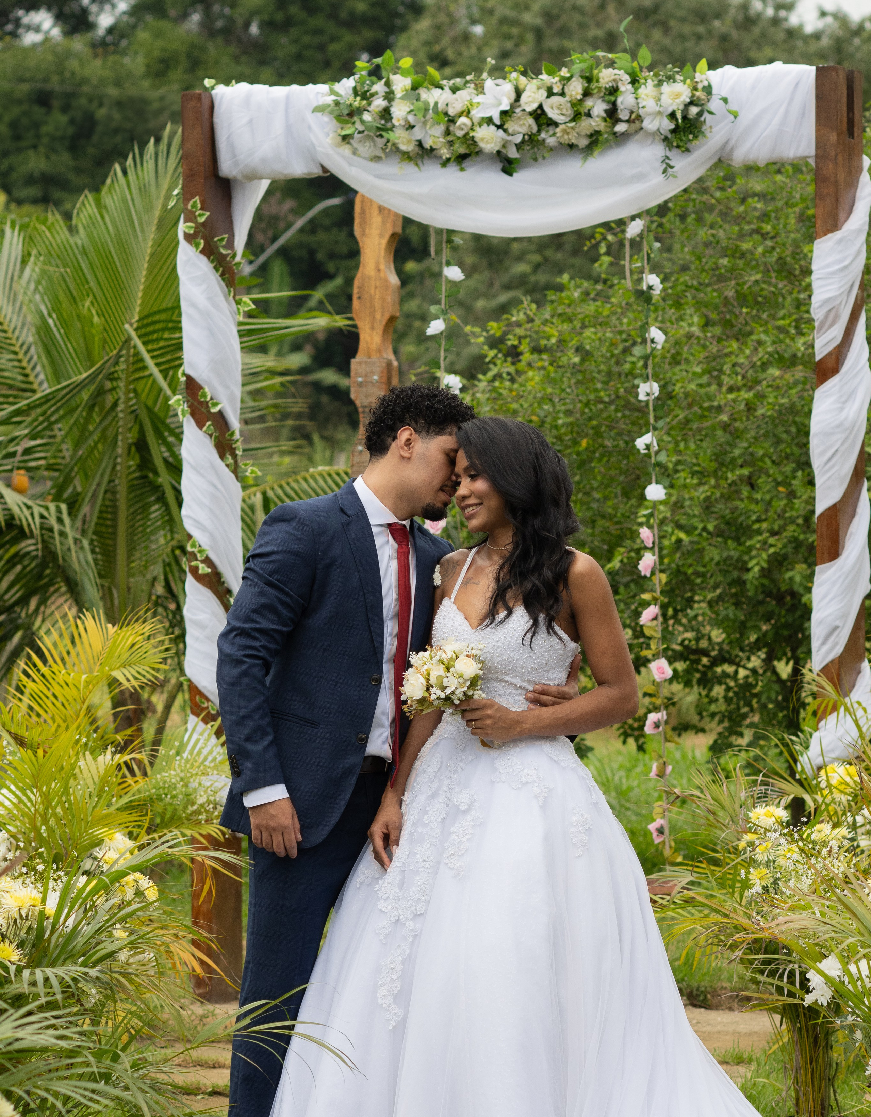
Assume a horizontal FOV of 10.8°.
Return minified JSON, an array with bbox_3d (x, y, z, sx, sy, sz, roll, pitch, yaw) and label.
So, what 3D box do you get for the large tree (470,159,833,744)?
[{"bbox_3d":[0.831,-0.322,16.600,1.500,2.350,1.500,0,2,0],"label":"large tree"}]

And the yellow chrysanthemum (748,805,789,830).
[{"bbox_3d":[0.758,0.591,10.500,0.090,0.060,0.080,0,2,0],"label":"yellow chrysanthemum"}]

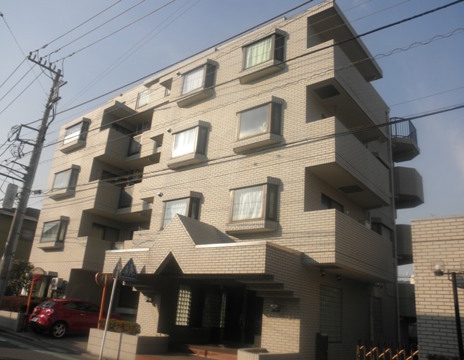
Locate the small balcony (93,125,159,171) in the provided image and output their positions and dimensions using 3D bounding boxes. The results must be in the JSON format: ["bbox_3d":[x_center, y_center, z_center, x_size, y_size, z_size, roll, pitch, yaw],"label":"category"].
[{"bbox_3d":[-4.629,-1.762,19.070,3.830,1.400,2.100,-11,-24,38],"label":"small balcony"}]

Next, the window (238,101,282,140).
[{"bbox_3d":[0.875,-1.770,12.492,1.360,1.070,0.470,-11,-24,38],"label":"window"}]

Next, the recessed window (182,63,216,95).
[{"bbox_3d":[-1.309,-3.807,15.246,1.320,1.070,0.470,-11,-24,38],"label":"recessed window"}]

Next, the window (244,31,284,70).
[{"bbox_3d":[1.064,-4.324,13.408,1.350,1.050,0.450,-11,-24,38],"label":"window"}]

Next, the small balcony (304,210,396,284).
[{"bbox_3d":[3.813,2.197,12.128,1.000,1.450,4.980,-10,-22,37],"label":"small balcony"}]

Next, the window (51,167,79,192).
[{"bbox_3d":[-8.710,0.080,20.322,1.680,1.070,0.450,-10,-22,37],"label":"window"}]

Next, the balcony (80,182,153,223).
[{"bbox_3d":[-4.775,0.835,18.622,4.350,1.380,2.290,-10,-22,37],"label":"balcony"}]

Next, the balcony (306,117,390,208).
[{"bbox_3d":[3.990,-0.364,12.948,1.000,1.420,4.980,-10,-22,37],"label":"balcony"}]

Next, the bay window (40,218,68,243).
[{"bbox_3d":[-8.888,2.637,19.503,1.680,1.070,0.450,-10,-22,37],"label":"bay window"}]

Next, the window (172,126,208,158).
[{"bbox_3d":[-1.579,-1.313,14.438,1.350,1.060,0.470,-11,-24,38],"label":"window"}]

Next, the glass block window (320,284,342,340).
[{"bbox_3d":[2.891,3.967,11.514,0.160,1.530,1.470,-10,-22,37],"label":"glass block window"}]

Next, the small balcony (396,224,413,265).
[{"bbox_3d":[7.978,3.013,18.094,1.950,1.340,2.700,-10,-22,37],"label":"small balcony"}]

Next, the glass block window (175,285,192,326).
[{"bbox_3d":[-1.662,4.349,13.472,0.120,1.350,0.620,-11,-24,38],"label":"glass block window"}]

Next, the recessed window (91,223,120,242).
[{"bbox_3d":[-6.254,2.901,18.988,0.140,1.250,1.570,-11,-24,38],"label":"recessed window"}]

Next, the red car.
[{"bbox_3d":[-6.671,6.042,17.099,1.730,1.450,4.060,-9,-22,35],"label":"red car"}]

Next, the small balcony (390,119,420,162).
[{"bbox_3d":[8.636,-2.078,19.674,1.300,1.300,2.400,-11,-24,38],"label":"small balcony"}]

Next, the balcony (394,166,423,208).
[{"bbox_3d":[8.403,0.438,18.687,1.300,1.320,2.400,-11,-24,38],"label":"balcony"}]

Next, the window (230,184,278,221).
[{"bbox_3d":[0.608,0.751,11.627,1.360,1.050,0.500,-10,-22,37],"label":"window"}]

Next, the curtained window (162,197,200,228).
[{"bbox_3d":[-1.821,1.215,13.471,1.350,1.070,0.500,-10,-22,37],"label":"curtained window"}]

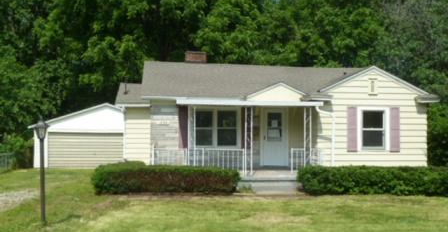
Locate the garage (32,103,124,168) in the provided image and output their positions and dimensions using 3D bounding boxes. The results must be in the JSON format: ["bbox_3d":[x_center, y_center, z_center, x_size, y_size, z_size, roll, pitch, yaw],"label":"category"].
[{"bbox_3d":[-7.443,1.203,32.209,7.400,3.680,6.800,1,-2,-9],"label":"garage"}]

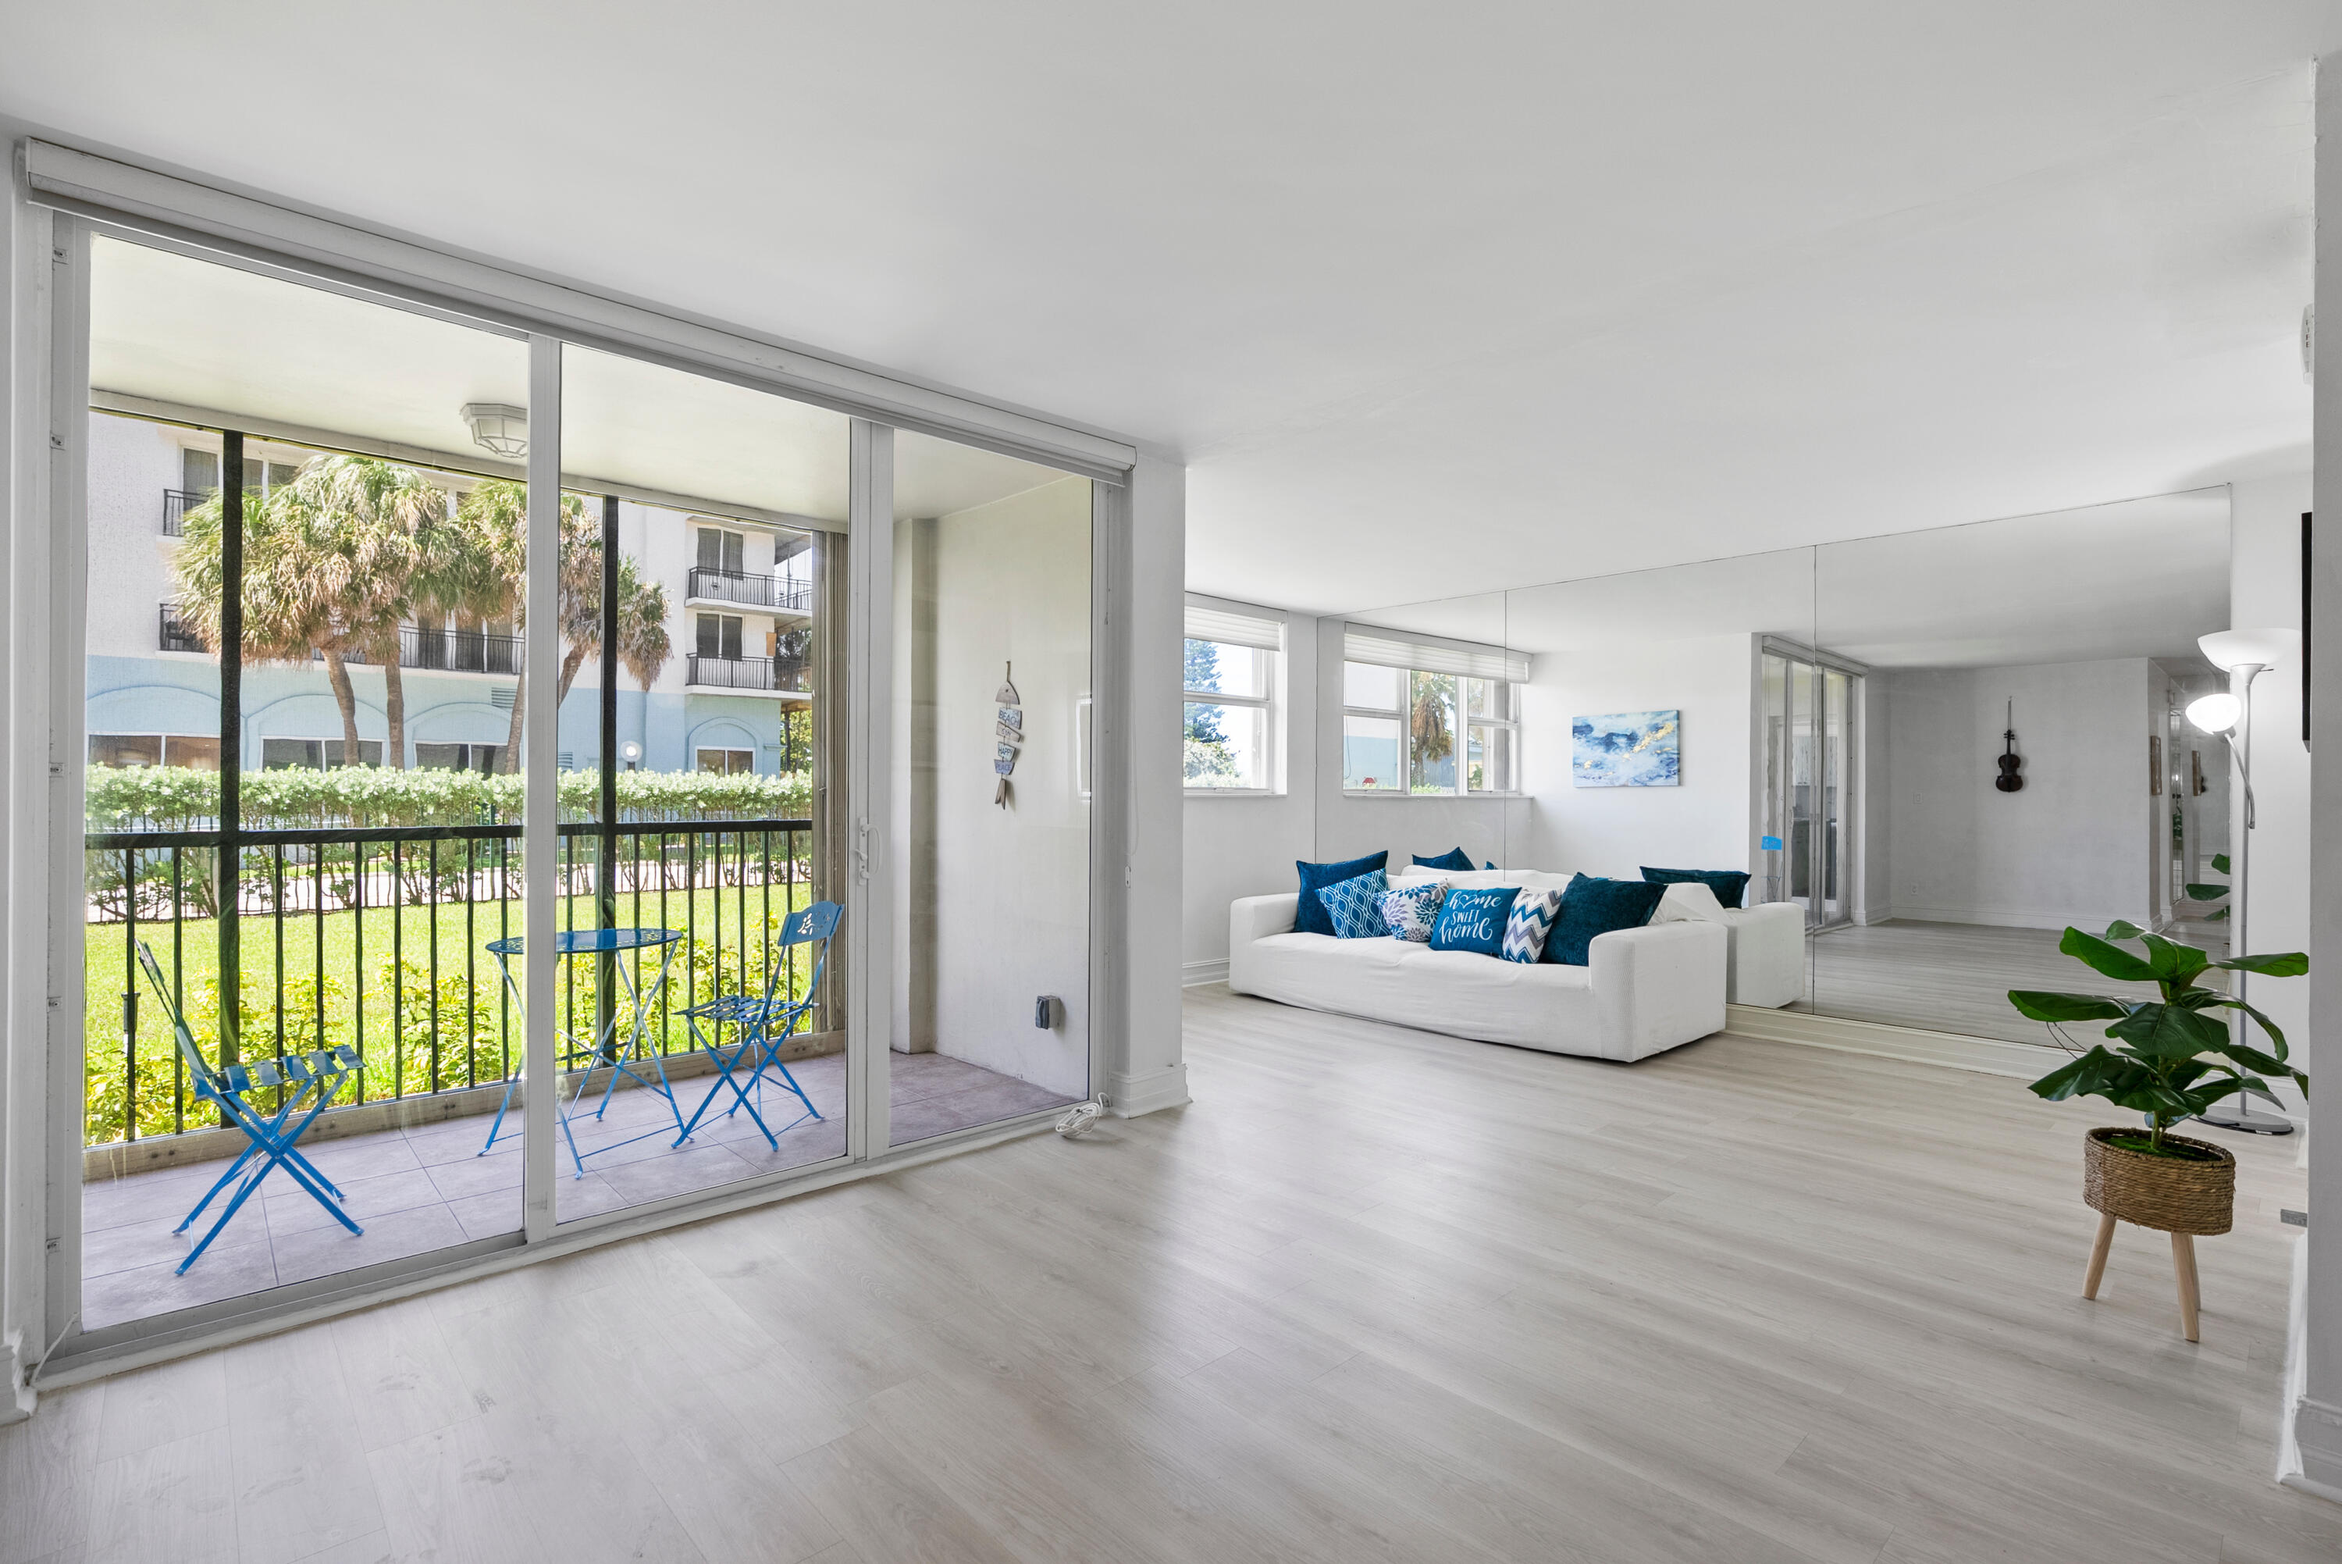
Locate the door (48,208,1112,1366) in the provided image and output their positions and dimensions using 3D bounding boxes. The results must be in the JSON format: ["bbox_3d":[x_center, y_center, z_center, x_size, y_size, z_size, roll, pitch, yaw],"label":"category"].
[{"bbox_3d":[-1.269,0.021,3.120,2.900,2.460,0.130,0,0,-42],"label":"door"}]

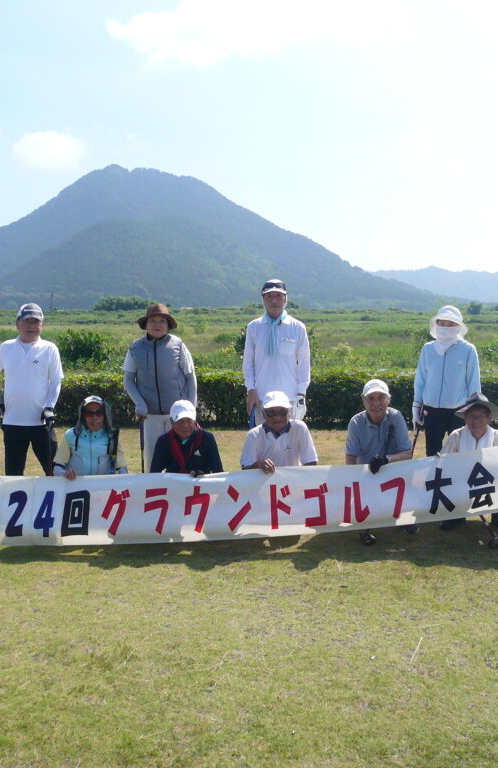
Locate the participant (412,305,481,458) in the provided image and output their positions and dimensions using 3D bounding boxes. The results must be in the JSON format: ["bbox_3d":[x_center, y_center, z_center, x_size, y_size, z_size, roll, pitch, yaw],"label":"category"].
[{"bbox_3d":[1.490,0.224,6.248,0.510,1.610,0.340,1,5,12],"label":"participant"}]

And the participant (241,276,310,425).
[{"bbox_3d":[0.221,0.101,6.436,0.540,1.828,0.360,0,5,0],"label":"participant"}]

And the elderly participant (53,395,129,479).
[{"bbox_3d":[-1.160,0.560,6.096,0.540,0.985,0.680,-1,5,-7],"label":"elderly participant"}]

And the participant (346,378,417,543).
[{"bbox_3d":[0.952,0.507,5.991,0.530,1.096,0.720,1,5,11],"label":"participant"}]

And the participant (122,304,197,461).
[{"bbox_3d":[-0.690,0.194,6.444,0.570,1.648,0.380,-1,5,-4],"label":"participant"}]

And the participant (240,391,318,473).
[{"bbox_3d":[0.215,0.547,6.045,0.560,1.013,0.680,0,5,0],"label":"participant"}]

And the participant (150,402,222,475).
[{"bbox_3d":[-0.442,0.587,5.860,0.560,0.960,0.640,0,5,-3],"label":"participant"}]

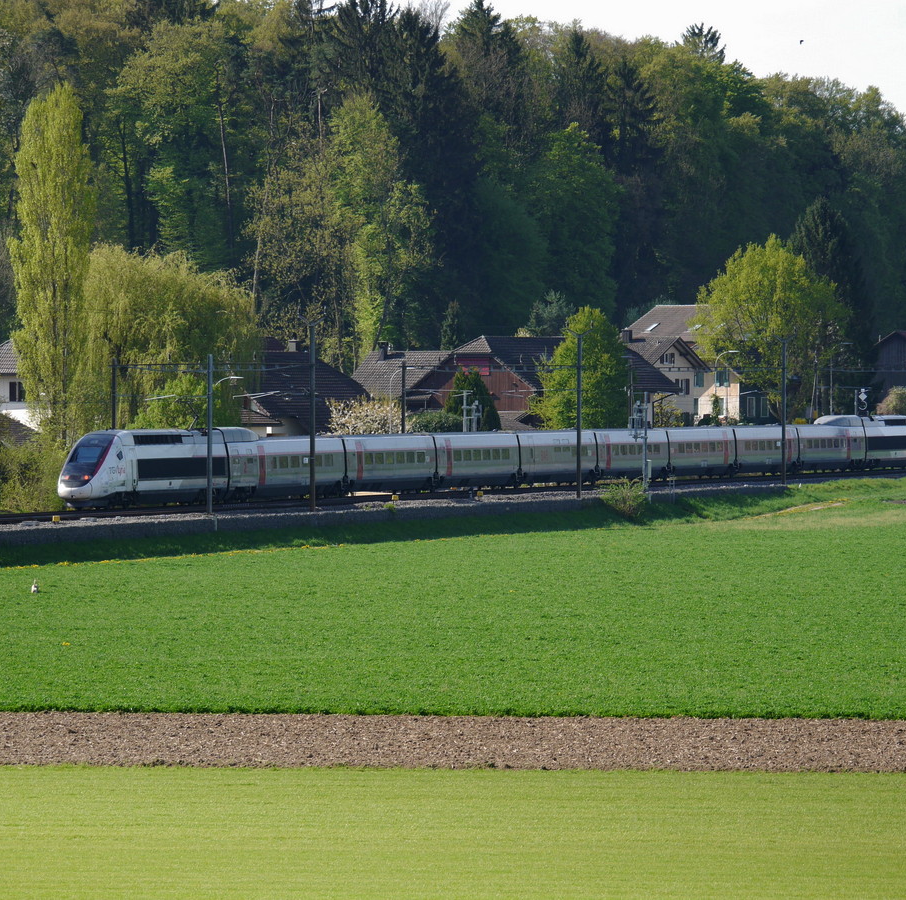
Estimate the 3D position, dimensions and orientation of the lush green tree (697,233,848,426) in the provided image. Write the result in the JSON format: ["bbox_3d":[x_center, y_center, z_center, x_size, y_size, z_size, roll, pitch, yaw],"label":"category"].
[{"bbox_3d":[25.356,-9.064,598.000,12.299,16.292,12.000,0,1,0],"label":"lush green tree"}]

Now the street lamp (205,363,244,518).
[{"bbox_3d":[-12.115,-0.504,397.000,1.950,8.271,0.500,0,1,0],"label":"street lamp"}]

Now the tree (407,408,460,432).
[{"bbox_3d":[-1.211,-0.033,490.000,3.700,5.000,3.600,0,1,0],"label":"tree"}]

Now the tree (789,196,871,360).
[{"bbox_3d":[32.422,-12.066,650.000,7.813,19.879,7.600,0,1,0],"label":"tree"}]

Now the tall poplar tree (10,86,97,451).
[{"bbox_3d":[-23.801,-9.509,445.000,5.111,24.425,5.200,0,1,0],"label":"tall poplar tree"}]

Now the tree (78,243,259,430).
[{"bbox_3d":[-17.364,-4.760,457.000,11.108,15.685,11.000,0,1,0],"label":"tree"}]

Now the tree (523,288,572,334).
[{"bbox_3d":[7.067,-6.245,560.000,4.600,11.500,4.600,0,1,0],"label":"tree"}]

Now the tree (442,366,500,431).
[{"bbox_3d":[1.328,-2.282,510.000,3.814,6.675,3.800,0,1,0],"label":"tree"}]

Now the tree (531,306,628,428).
[{"bbox_3d":[8.988,-4.512,532.000,6.900,11.400,6.700,0,1,0],"label":"tree"}]

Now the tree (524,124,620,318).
[{"bbox_3d":[10.603,-17.001,670.000,8.590,24.248,8.700,0,1,0],"label":"tree"}]

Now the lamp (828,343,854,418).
[{"bbox_3d":[31.274,-4.623,602.000,1.850,8.000,0.350,0,1,16],"label":"lamp"}]

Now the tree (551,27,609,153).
[{"bbox_3d":[10.981,-23.742,650.000,6.200,25.000,6.200,0,1,0],"label":"tree"}]

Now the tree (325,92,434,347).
[{"bbox_3d":[-5.280,-13.995,553.000,8.000,24.500,7.500,0,1,0],"label":"tree"}]

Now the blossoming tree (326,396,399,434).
[{"bbox_3d":[-5.838,-0.484,483.000,4.900,6.000,4.800,0,1,0],"label":"blossoming tree"}]

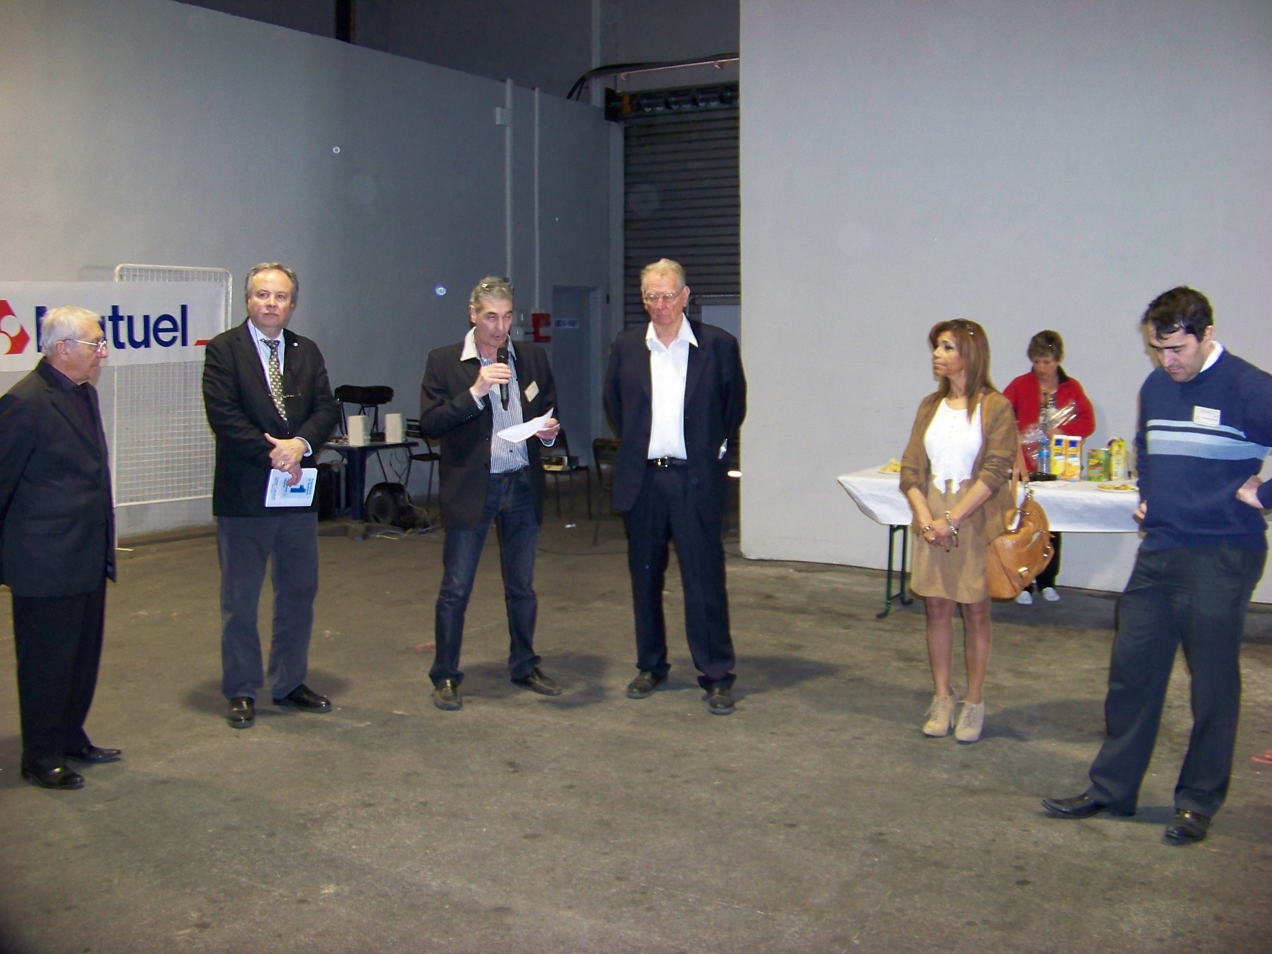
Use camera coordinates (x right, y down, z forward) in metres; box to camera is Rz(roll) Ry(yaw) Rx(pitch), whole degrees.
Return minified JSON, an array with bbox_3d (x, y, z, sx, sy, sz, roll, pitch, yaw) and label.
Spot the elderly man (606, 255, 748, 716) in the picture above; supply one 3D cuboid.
[{"bbox_3d":[0.185,0.011,5.501,0.580,1.840,0.430,1,6,14],"label":"elderly man"}]

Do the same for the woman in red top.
[{"bbox_3d":[2.360,-0.057,7.605,0.500,1.540,0.420,2,6,21],"label":"woman in red top"}]

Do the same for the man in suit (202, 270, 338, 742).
[{"bbox_3d":[-1.455,0.049,5.304,0.550,1.805,0.410,-3,7,-27],"label":"man in suit"}]

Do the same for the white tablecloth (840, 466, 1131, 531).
[{"bbox_3d":[2.210,0.136,6.863,2.160,0.240,0.830,3,7,28],"label":"white tablecloth"}]

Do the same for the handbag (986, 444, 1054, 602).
[{"bbox_3d":[1.455,0.169,5.045,0.190,0.580,0.340,5,8,40],"label":"handbag"}]

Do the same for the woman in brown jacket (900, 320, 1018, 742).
[{"bbox_3d":[1.235,0.185,5.056,0.430,1.585,0.370,3,7,29],"label":"woman in brown jacket"}]

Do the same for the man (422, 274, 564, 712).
[{"bbox_3d":[-0.600,0.045,5.534,0.570,1.765,0.470,-3,7,-29],"label":"man"}]

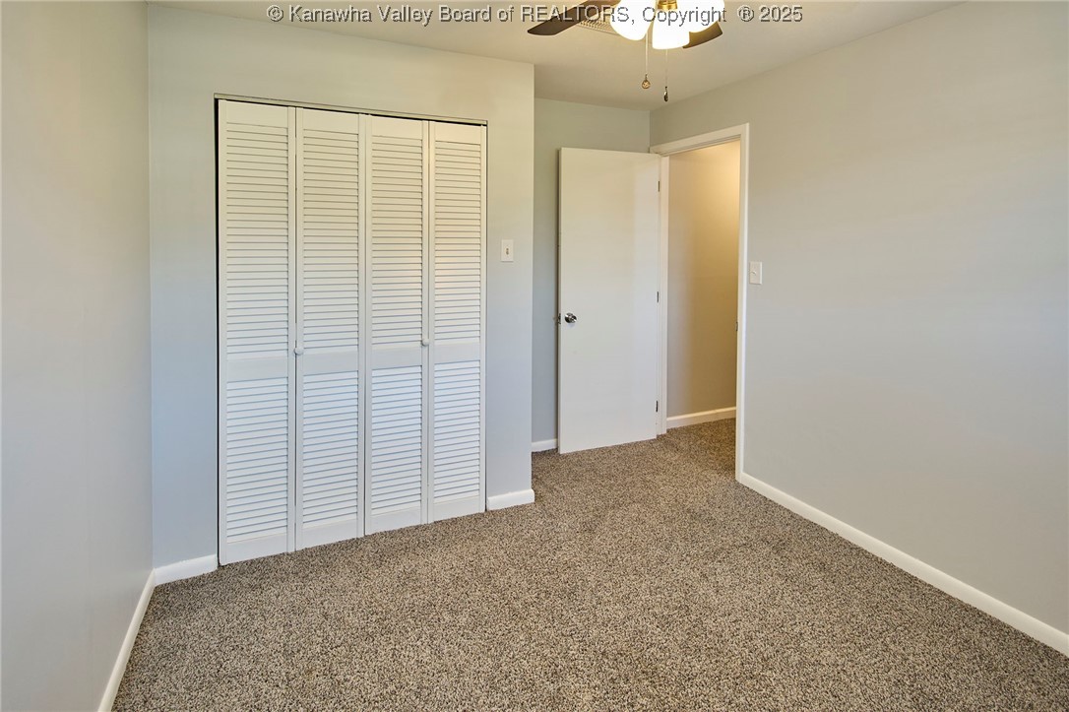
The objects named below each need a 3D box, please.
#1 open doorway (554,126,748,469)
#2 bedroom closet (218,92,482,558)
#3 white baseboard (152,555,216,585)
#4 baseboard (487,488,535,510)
[{"bbox_3d":[0.732,-0.353,3.200,0.780,2.100,0.920,-2,6,-25],"label":"open doorway"},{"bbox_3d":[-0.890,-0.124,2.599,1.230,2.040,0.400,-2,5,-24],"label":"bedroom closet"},{"bbox_3d":[-1.478,0.908,2.140,0.230,0.075,0.020,-2,5,-24],"label":"white baseboard"},{"bbox_3d":[-0.125,0.781,2.723,0.270,0.075,0.020,-2,5,-24],"label":"baseboard"}]

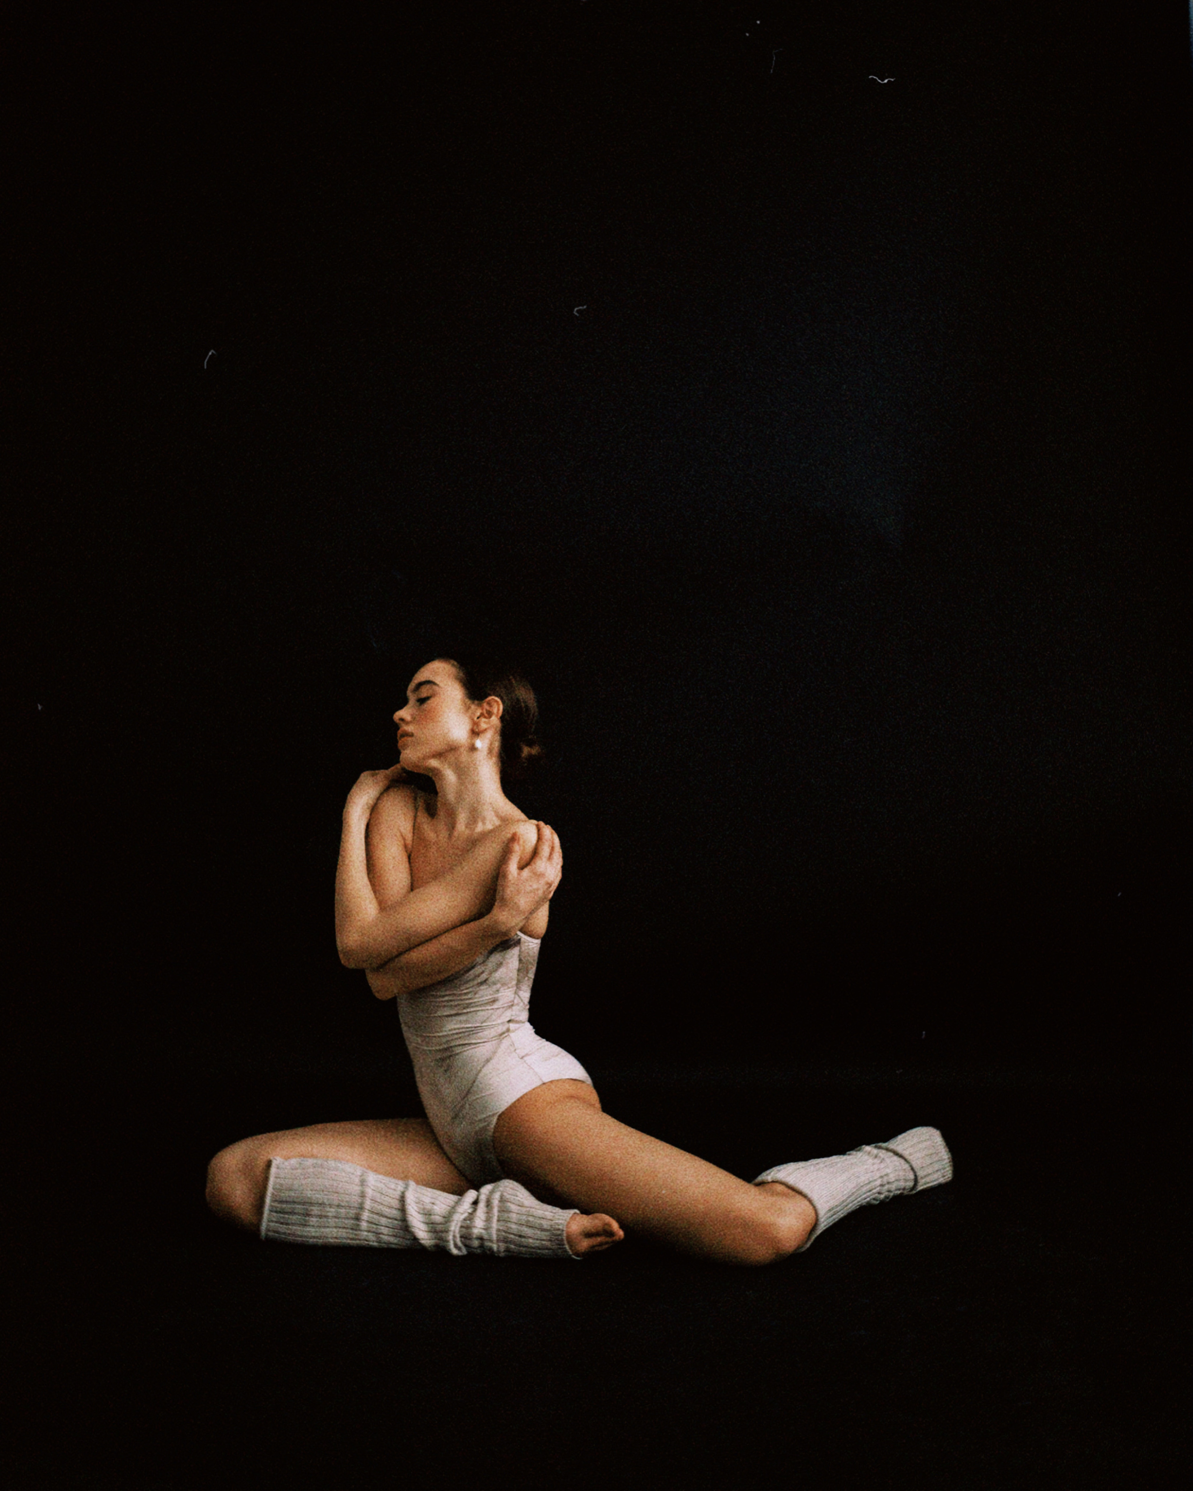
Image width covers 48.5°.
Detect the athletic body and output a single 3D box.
[{"bbox_3d":[0.074,0.329,2.158,1.213,0.953,0.669,-2,3,-37],"label":"athletic body"}]

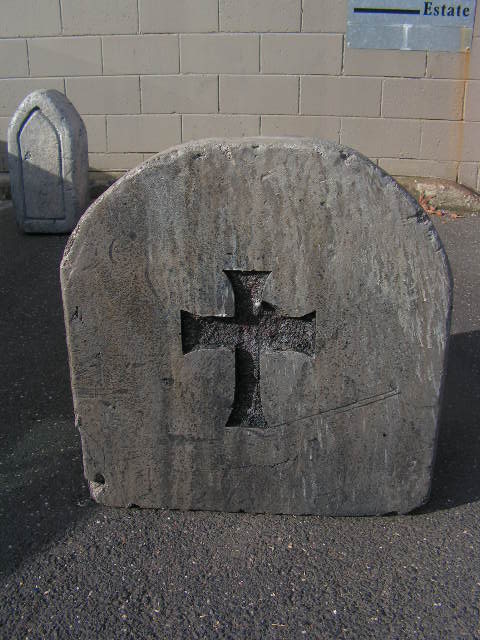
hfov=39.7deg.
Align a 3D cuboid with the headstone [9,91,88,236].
[{"bbox_3d":[-0.808,-0.676,2.807,0.281,0.589,0.187,3,20,7],"label":"headstone"}]

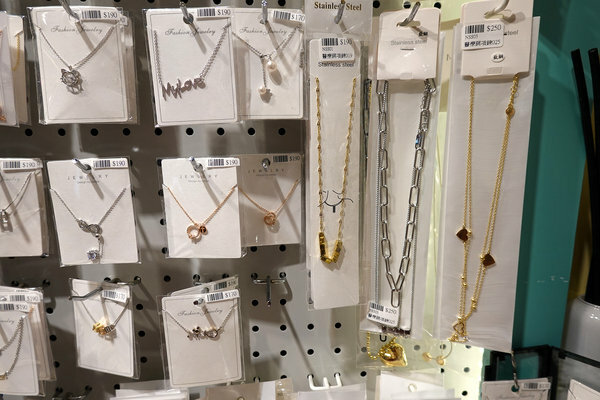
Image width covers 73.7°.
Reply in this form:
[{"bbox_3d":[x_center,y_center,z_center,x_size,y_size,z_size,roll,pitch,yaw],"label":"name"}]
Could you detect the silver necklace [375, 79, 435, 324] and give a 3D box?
[{"bbox_3d":[0.082,0.001,0.321,0.045,0.188,0.010,0,10,0],"label":"silver necklace"}]

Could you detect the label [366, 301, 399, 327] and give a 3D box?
[{"bbox_3d":[0.071,0.097,0.340,0.026,0.017,0.001,9,5,8],"label":"label"}]

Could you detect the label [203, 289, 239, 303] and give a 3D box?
[{"bbox_3d":[-0.057,0.072,0.298,0.026,0.007,0.001,-4,17,-14],"label":"label"}]

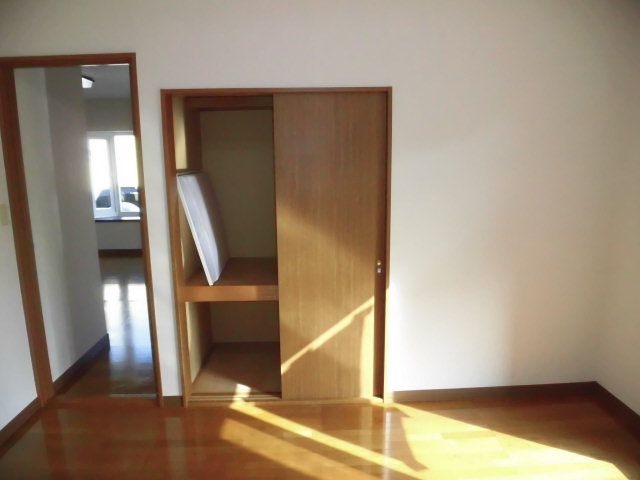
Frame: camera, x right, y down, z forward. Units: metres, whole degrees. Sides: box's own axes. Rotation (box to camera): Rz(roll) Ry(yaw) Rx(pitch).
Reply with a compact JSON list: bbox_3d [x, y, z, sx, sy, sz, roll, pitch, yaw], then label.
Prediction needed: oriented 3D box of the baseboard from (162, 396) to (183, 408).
[{"bbox_3d":[-0.885,0.982,2.675,0.115,0.078,0.015,-1,10,-2],"label":"baseboard"}]

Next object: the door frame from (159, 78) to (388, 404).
[{"bbox_3d":[-0.218,0.094,2.590,1.242,1.862,0.110,-1,10,-2],"label":"door frame"}]

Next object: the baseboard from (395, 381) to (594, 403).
[{"bbox_3d":[1.073,0.944,2.728,1.308,0.082,0.015,-1,10,-2],"label":"baseboard"}]

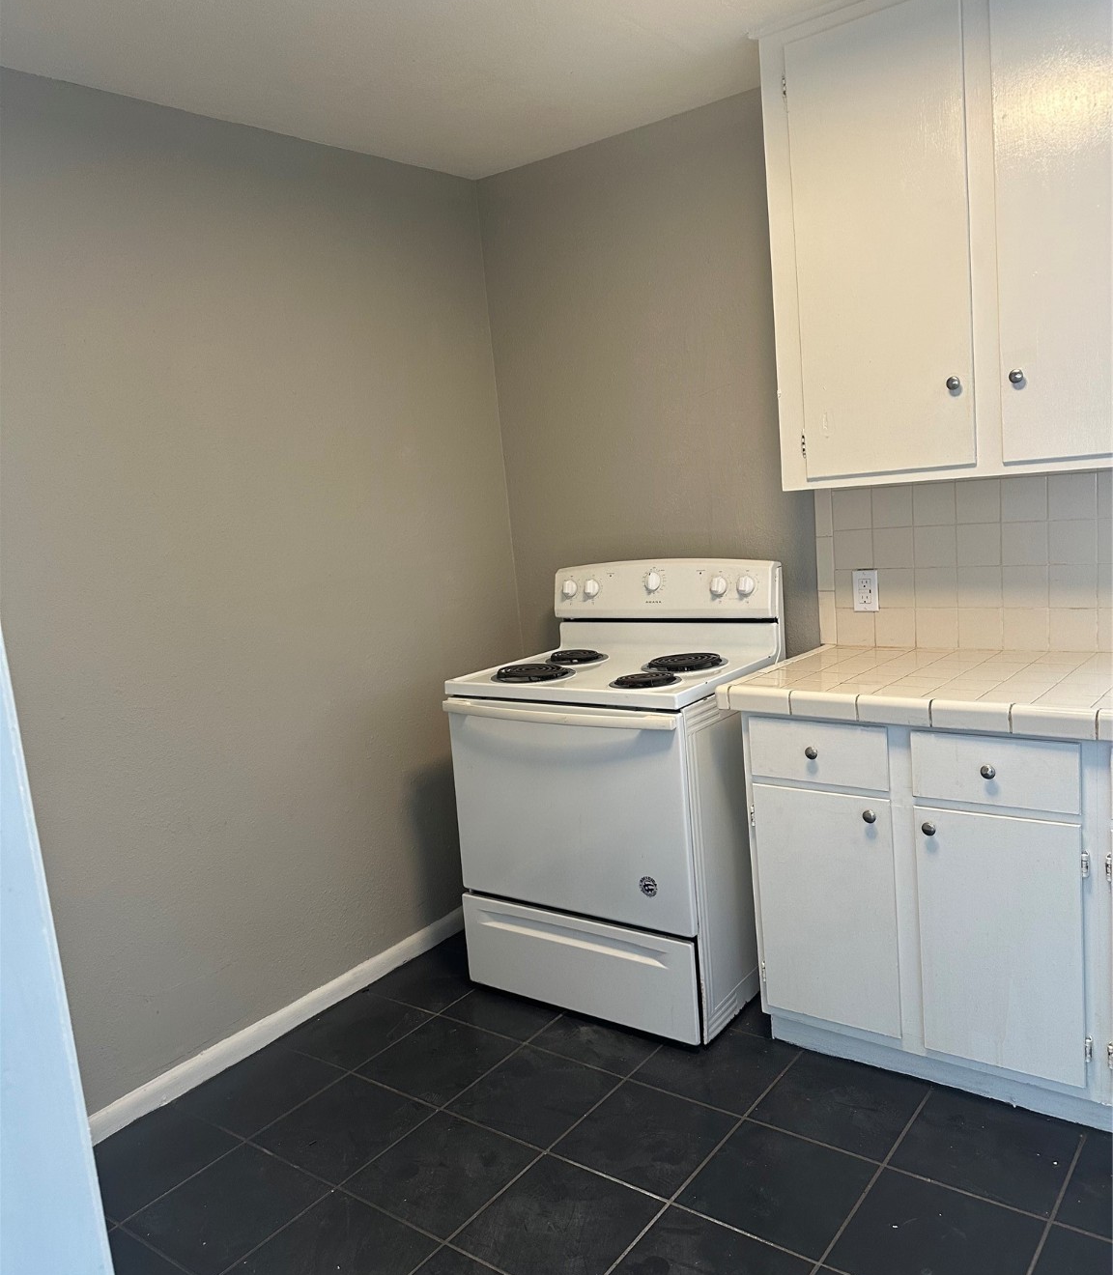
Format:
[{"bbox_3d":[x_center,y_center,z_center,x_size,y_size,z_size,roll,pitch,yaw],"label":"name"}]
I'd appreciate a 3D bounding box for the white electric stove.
[{"bbox_3d":[0.193,0.399,2.932,0.757,1.185,0.662,1,10,38],"label":"white electric stove"}]

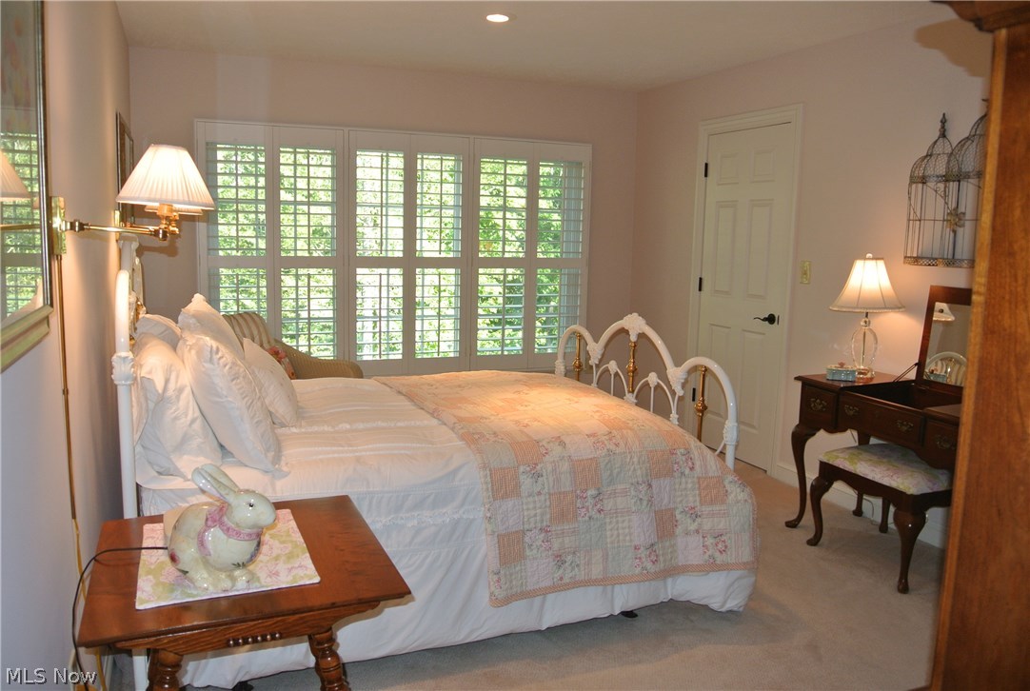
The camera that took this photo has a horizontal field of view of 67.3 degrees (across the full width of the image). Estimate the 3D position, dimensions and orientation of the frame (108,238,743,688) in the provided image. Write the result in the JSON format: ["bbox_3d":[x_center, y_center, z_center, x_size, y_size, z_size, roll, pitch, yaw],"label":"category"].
[{"bbox_3d":[-0.413,0.236,3.284,2.220,1.360,1.580,-3,10,-23],"label":"frame"}]

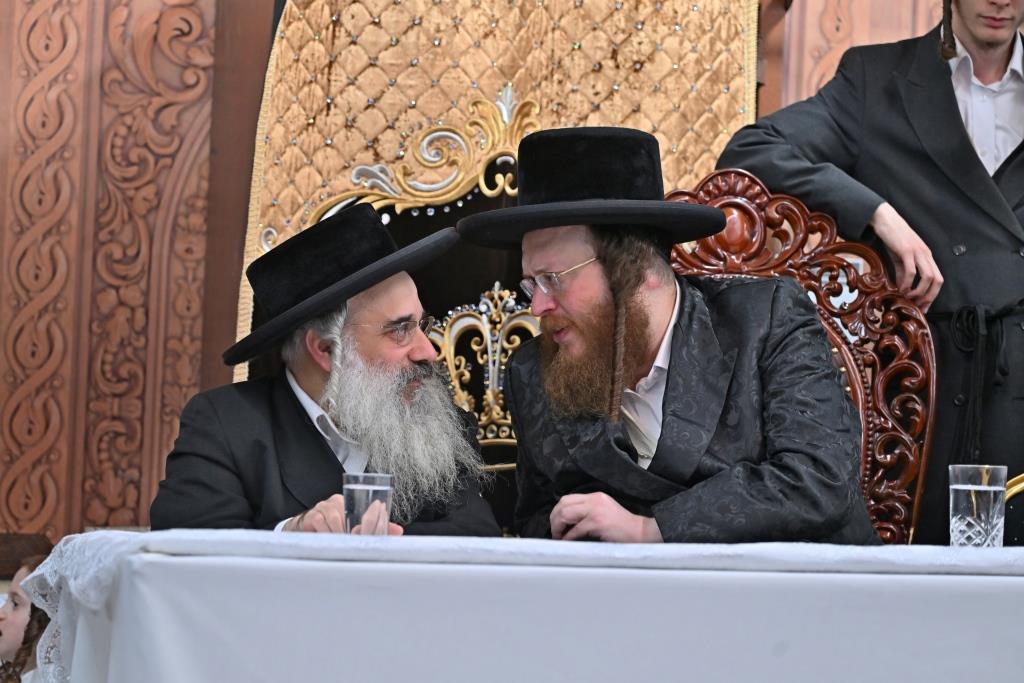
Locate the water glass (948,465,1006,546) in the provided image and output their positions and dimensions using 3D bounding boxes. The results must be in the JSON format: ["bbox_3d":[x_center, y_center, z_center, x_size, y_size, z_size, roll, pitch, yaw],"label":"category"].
[{"bbox_3d":[0.602,0.223,4.414,0.074,0.123,0.074,2,-5,0],"label":"water glass"}]

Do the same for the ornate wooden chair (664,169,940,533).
[{"bbox_3d":[0.283,0.372,4.859,0.660,1.340,0.680,2,-6,6],"label":"ornate wooden chair"}]

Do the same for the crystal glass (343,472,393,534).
[{"bbox_3d":[-0.192,0.225,4.515,0.067,0.098,0.067,2,-5,0],"label":"crystal glass"}]

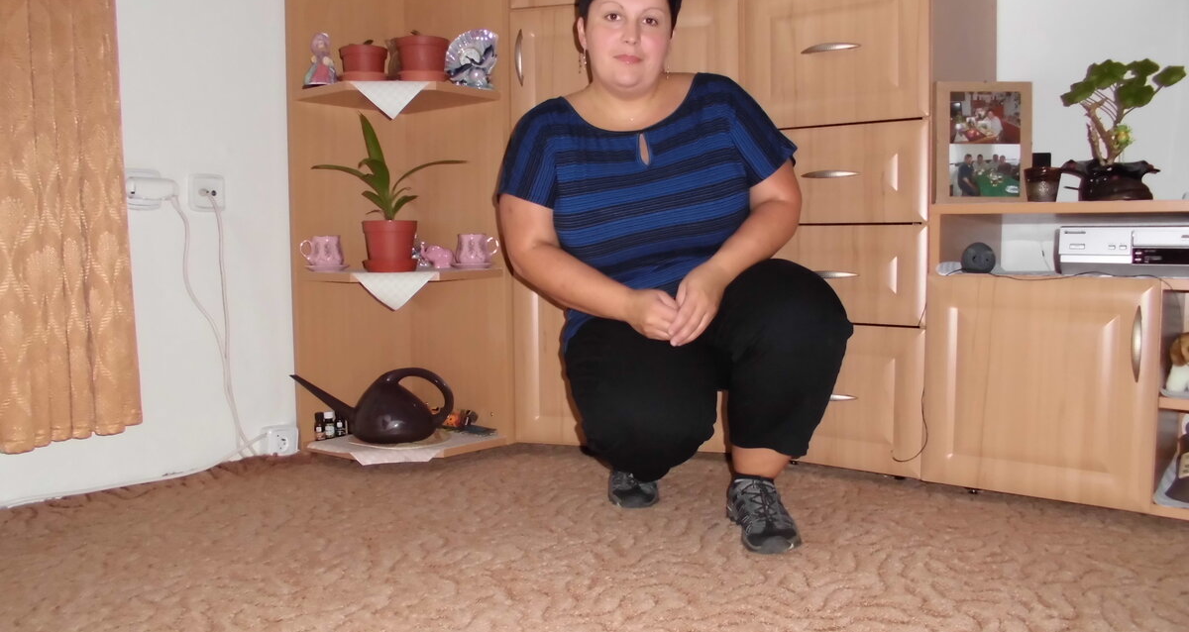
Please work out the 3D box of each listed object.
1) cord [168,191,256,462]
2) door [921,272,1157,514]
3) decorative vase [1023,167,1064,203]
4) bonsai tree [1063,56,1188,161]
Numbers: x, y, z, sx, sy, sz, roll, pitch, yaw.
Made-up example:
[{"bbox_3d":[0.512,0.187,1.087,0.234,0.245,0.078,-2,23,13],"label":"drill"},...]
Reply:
[{"bbox_3d":[-0.842,0.026,2.000,0.040,0.600,0.208,3,6,39],"label":"cord"},{"bbox_3d":[0.839,0.134,1.702,0.397,0.414,0.035,3,6,37],"label":"door"},{"bbox_3d":[0.871,-0.253,1.738,0.066,0.071,0.066,2,5,26],"label":"decorative vase"},{"bbox_3d":[1.005,-0.388,1.699,0.207,0.199,0.190,2,5,30],"label":"bonsai tree"}]

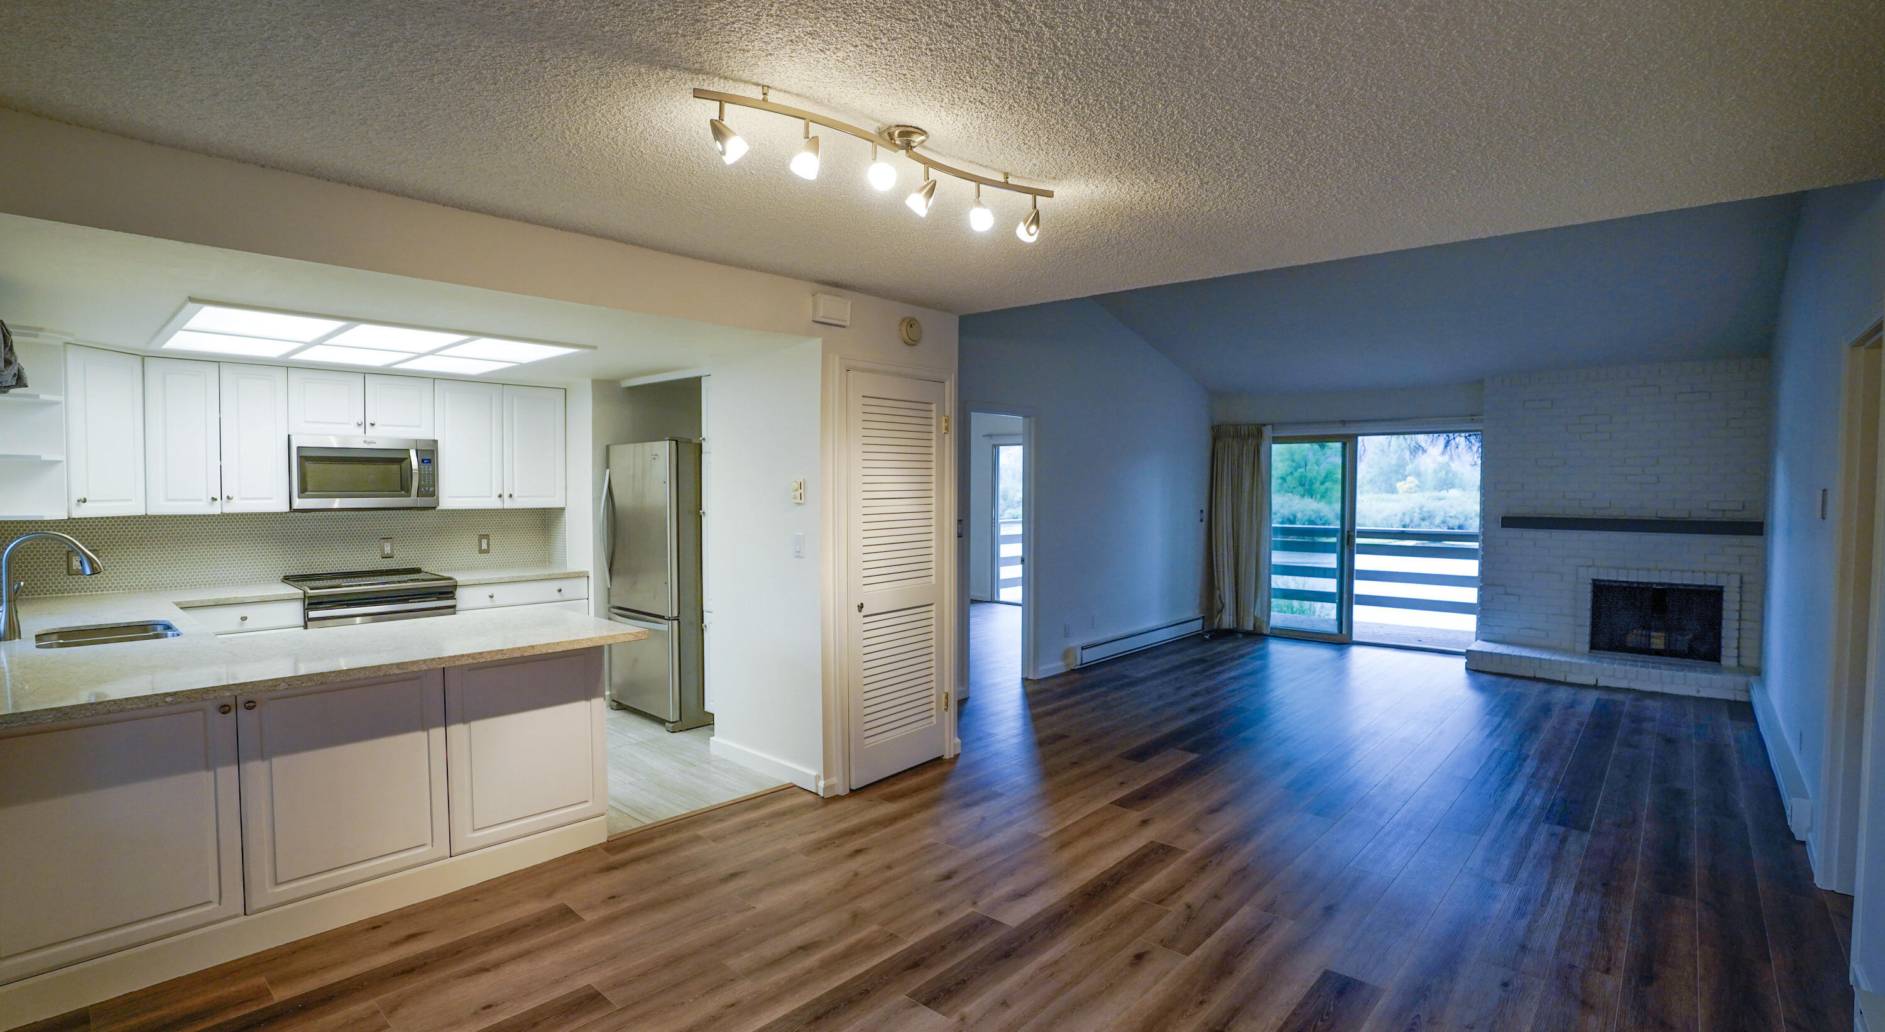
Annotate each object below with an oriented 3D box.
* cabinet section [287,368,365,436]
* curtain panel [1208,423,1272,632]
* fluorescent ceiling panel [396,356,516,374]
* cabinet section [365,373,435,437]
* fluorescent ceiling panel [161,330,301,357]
[{"bbox_3d":[-3.766,-0.668,5.078,0.325,0.378,0.374,2,3,42],"label":"cabinet section"},{"bbox_3d":[3.024,0.123,8.488,0.640,2.090,0.130,2,3,42],"label":"curtain panel"},{"bbox_3d":[-2.662,-0.826,4.582,0.620,0.030,0.425,2,3,42],"label":"fluorescent ceiling panel"},{"bbox_3d":[-3.511,-0.680,5.356,0.325,0.376,0.382,2,3,42],"label":"cabinet section"},{"bbox_3d":[-3.315,-0.802,3.922,0.650,0.030,0.430,2,3,42],"label":"fluorescent ceiling panel"}]

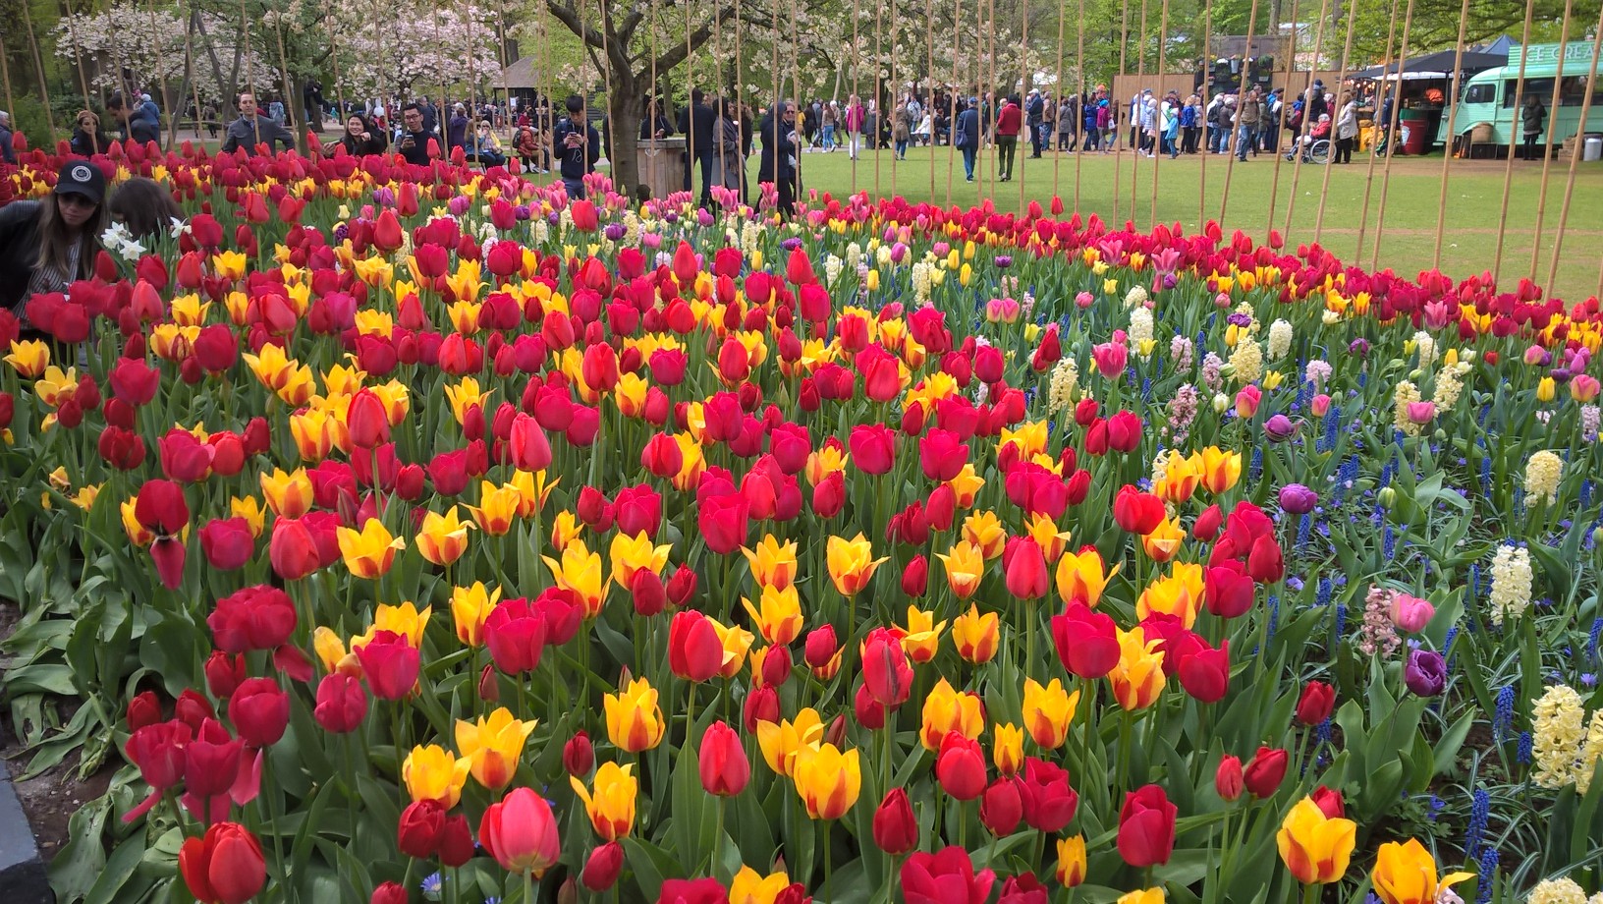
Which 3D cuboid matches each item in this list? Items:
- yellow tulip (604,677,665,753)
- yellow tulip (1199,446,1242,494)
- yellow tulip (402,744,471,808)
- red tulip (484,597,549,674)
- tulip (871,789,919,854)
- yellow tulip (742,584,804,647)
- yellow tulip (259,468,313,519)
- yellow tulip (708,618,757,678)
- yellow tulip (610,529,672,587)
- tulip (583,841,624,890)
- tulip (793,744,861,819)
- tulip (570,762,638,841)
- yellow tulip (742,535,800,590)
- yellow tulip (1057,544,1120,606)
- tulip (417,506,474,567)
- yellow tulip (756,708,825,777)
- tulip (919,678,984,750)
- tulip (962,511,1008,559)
[{"bbox_3d":[-0.200,0.315,1.580,0.072,0.090,0.067,0,15,0],"label":"yellow tulip"},{"bbox_3d":[0.693,0.030,2.180,0.075,0.077,0.069,0,15,0],"label":"yellow tulip"},{"bbox_3d":[-0.379,0.339,1.370,0.073,0.065,0.069,0,15,0],"label":"yellow tulip"},{"bbox_3d":[-0.367,0.237,1.700,0.084,0.093,0.084,-3,15,-13],"label":"red tulip"},{"bbox_3d":[0.102,0.401,1.430,0.050,0.078,0.050,1,15,4],"label":"tulip"},{"bbox_3d":[-0.038,0.218,1.760,0.084,0.082,0.078,0,15,0],"label":"yellow tulip"},{"bbox_3d":[-0.761,0.061,1.950,0.078,0.076,0.074,0,16,0],"label":"yellow tulip"},{"bbox_3d":[-0.089,0.242,1.630,0.062,0.076,0.059,0,16,0],"label":"yellow tulip"},{"bbox_3d":[-0.218,0.147,1.780,0.083,0.077,0.073,0,15,0],"label":"yellow tulip"},{"bbox_3d":[-0.215,0.449,1.430,0.037,0.063,0.037,29,9,1],"label":"tulip"},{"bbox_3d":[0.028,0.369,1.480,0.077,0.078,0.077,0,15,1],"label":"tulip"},{"bbox_3d":[-0.219,0.387,1.460,0.076,0.079,0.069,-2,15,-9],"label":"tulip"},{"bbox_3d":[-0.046,0.166,1.980,0.086,0.076,0.082,0,15,-1],"label":"yellow tulip"},{"bbox_3d":[0.380,0.166,1.750,0.086,0.080,0.073,0,15,0],"label":"yellow tulip"},{"bbox_3d":[-0.539,0.128,2.000,0.086,0.082,0.081,-4,15,-15],"label":"tulip"},{"bbox_3d":[-0.013,0.322,1.460,0.076,0.073,0.069,0,16,0],"label":"yellow tulip"},{"bbox_3d":[0.164,0.288,1.440,0.070,0.080,0.066,3,15,-1],"label":"tulip"},{"bbox_3d":[0.268,0.121,1.930,0.068,0.066,0.068,6,15,-1],"label":"tulip"}]

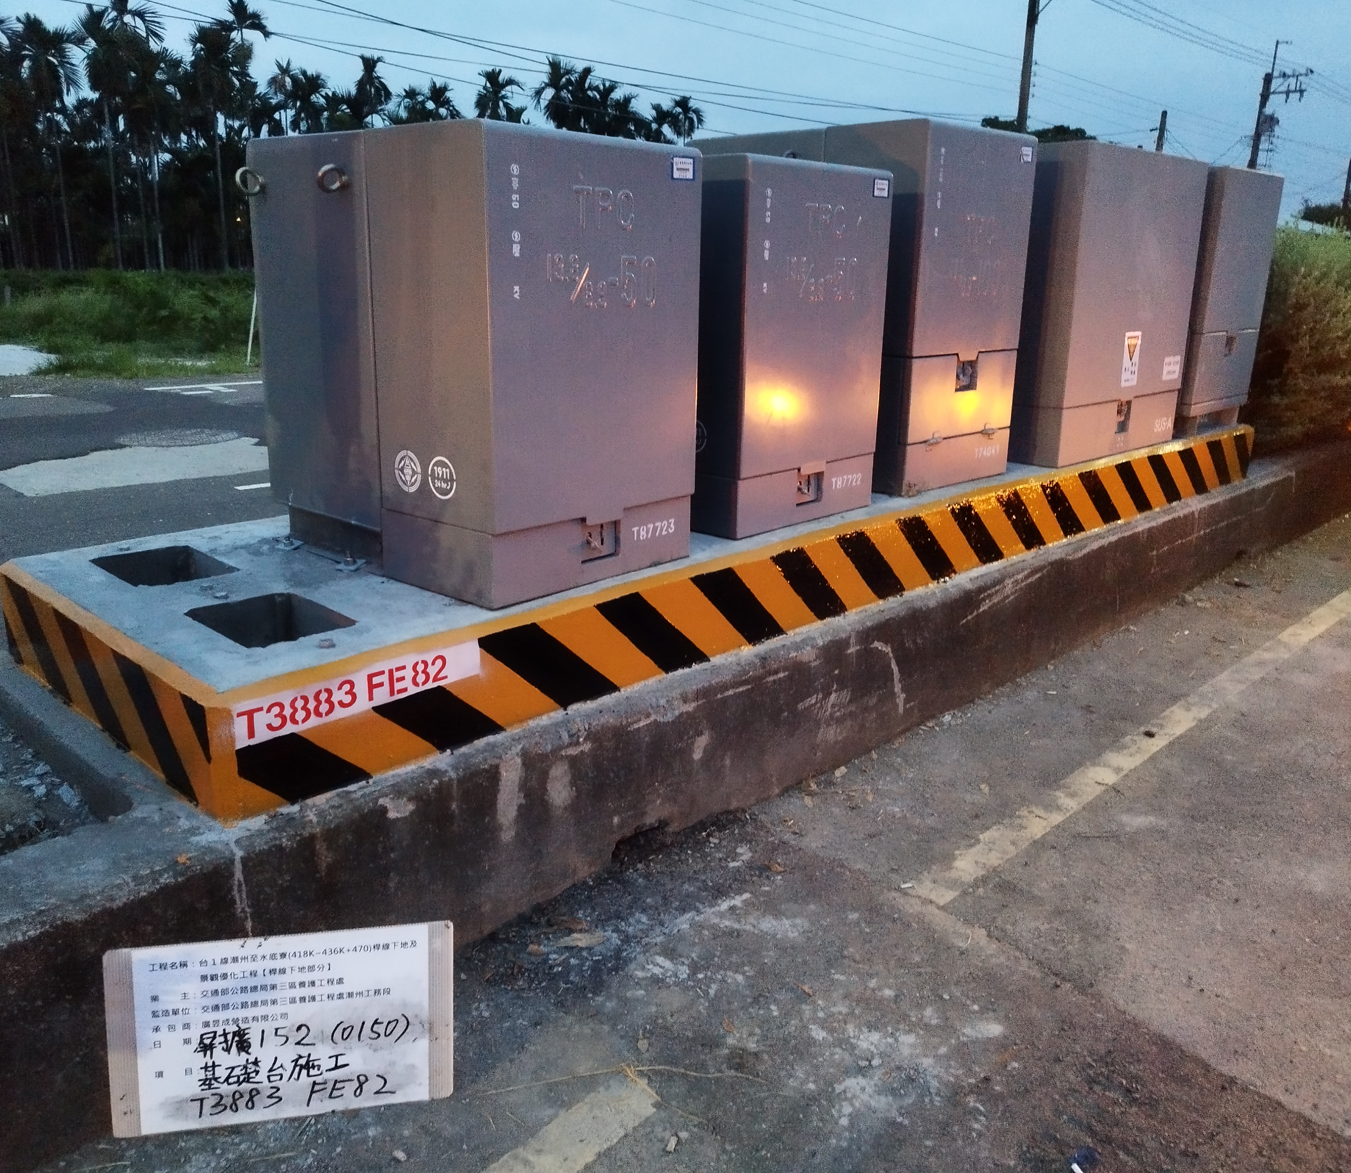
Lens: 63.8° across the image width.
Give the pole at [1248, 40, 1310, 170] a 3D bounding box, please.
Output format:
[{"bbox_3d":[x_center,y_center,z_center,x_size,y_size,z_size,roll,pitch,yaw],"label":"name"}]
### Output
[{"bbox_3d":[24.360,-16.887,45.098,2.000,10.708,0.500,16,22,42],"label":"pole"}]

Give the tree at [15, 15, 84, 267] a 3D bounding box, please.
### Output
[{"bbox_3d":[-20.585,-14.529,36.741,2.200,8.706,2.200,1,17,0],"label":"tree"}]

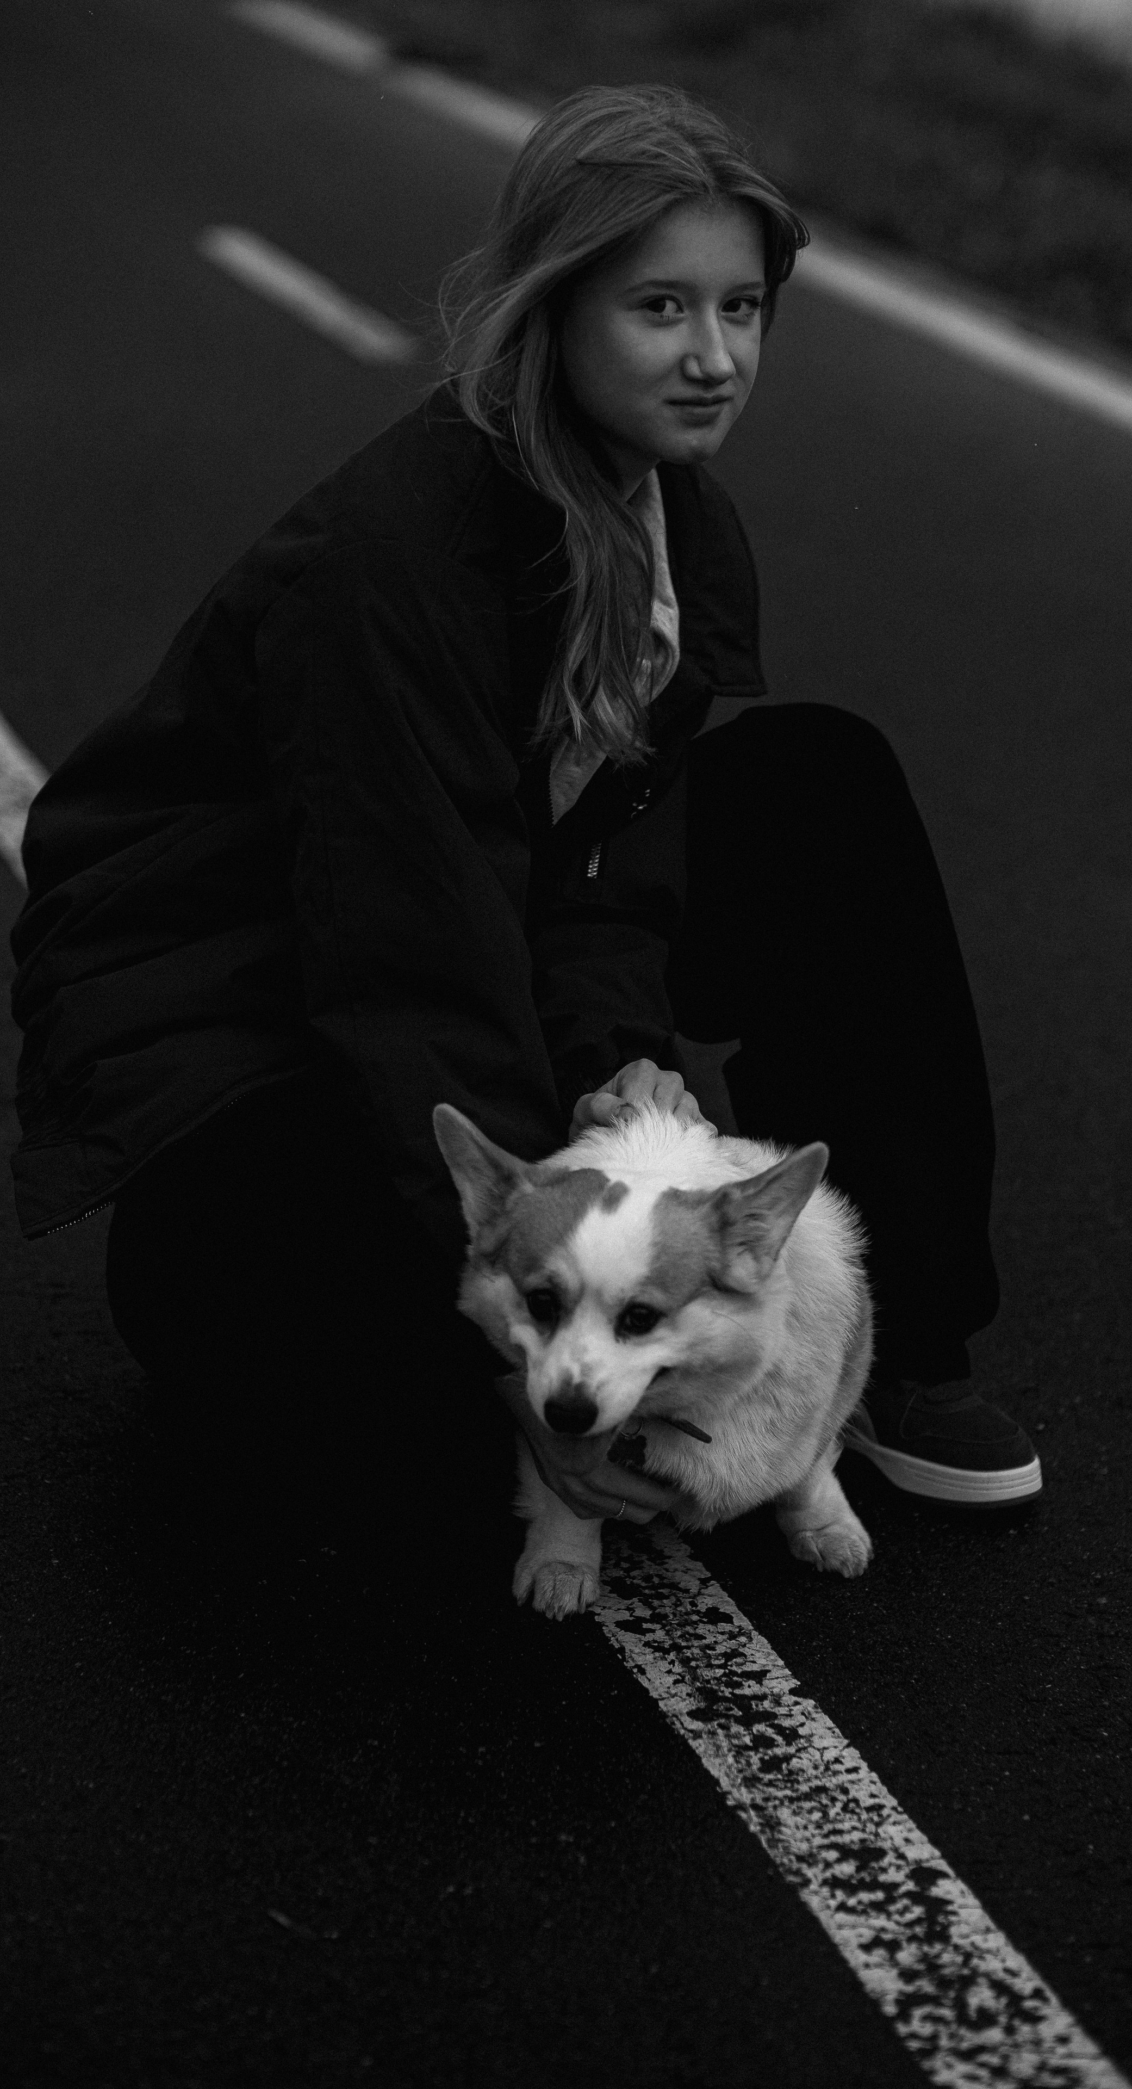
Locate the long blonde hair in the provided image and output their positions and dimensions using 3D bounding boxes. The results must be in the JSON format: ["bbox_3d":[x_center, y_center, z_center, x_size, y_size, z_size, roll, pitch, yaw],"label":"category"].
[{"bbox_3d":[0.035,-0.413,2.873,0.190,0.420,0.210,-16,26,-35],"label":"long blonde hair"}]

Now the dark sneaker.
[{"bbox_3d":[0.213,0.231,3.029,0.100,0.097,0.270,-18,28,-40],"label":"dark sneaker"}]

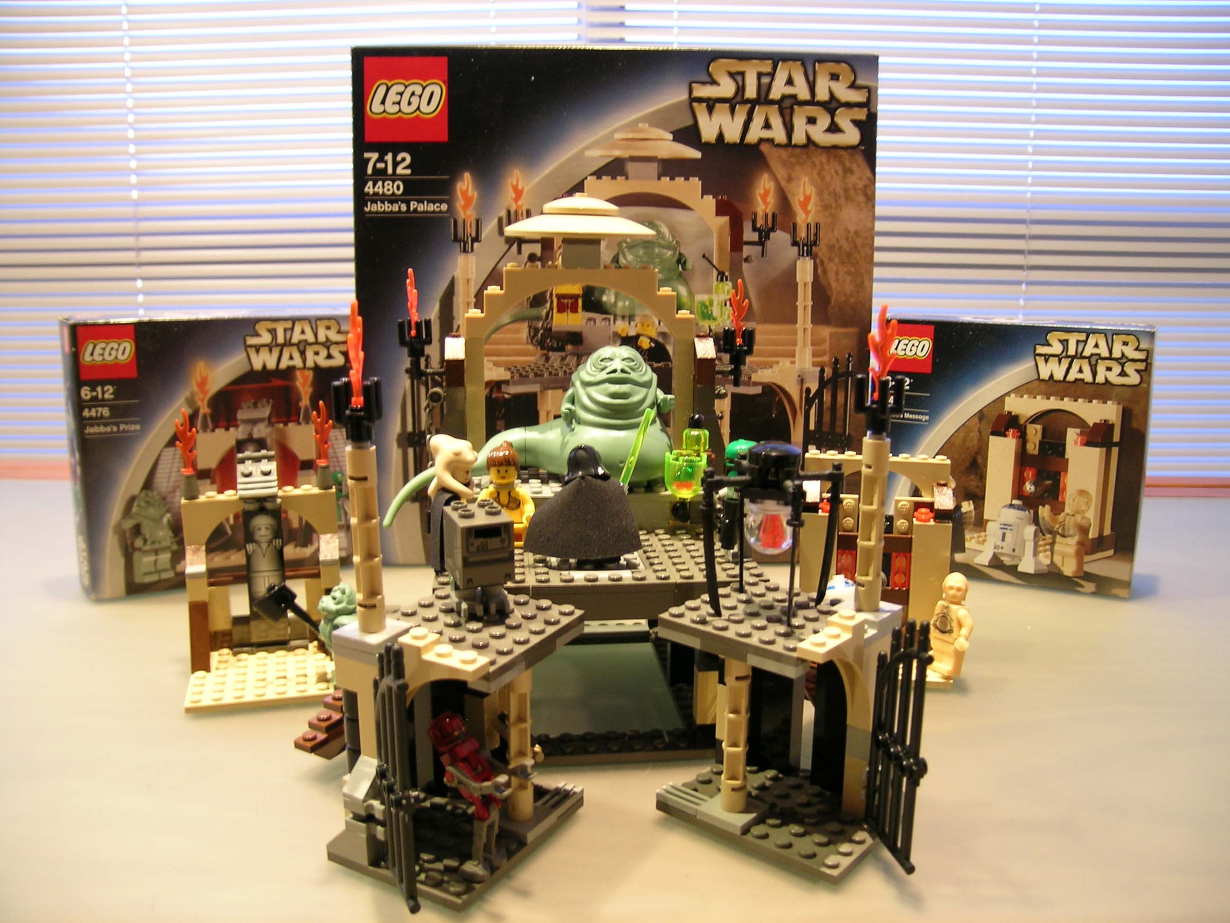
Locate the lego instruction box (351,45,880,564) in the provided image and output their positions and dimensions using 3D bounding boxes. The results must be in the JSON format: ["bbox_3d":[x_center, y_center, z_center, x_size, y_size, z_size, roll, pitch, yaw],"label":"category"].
[{"bbox_3d":[-0.001,-0.084,0.586,0.283,0.284,0.058,0,11,-1],"label":"lego instruction box"}]

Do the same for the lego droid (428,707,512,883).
[{"bbox_3d":[-0.035,0.095,0.280,0.025,0.042,0.018,6,12,28],"label":"lego droid"}]

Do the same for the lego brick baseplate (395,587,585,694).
[{"bbox_3d":[-0.042,0.049,0.290,0.048,0.008,0.048,7,14,28],"label":"lego brick baseplate"}]

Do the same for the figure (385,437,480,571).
[{"bbox_3d":[-0.055,0.015,0.344,0.018,0.045,0.025,2,11,6],"label":"figure"}]

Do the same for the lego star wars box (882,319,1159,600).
[{"bbox_3d":[0.223,-0.006,0.568,0.141,0.142,0.042,6,12,26],"label":"lego star wars box"}]

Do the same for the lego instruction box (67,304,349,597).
[{"bbox_3d":[-0.222,-0.007,0.556,0.141,0.142,0.042,-7,13,-34],"label":"lego instruction box"}]

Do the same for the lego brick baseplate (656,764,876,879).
[{"bbox_3d":[0.053,0.109,0.314,0.064,0.005,0.048,10,14,40],"label":"lego brick baseplate"}]

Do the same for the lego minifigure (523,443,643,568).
[{"bbox_3d":[-0.011,0.016,0.342,0.039,0.043,0.019,1,11,1],"label":"lego minifigure"}]

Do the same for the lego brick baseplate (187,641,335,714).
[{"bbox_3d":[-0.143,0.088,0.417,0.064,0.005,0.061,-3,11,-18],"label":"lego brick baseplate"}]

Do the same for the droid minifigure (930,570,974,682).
[{"bbox_3d":[0.136,0.066,0.405,0.012,0.042,0.022,-7,13,-34],"label":"droid minifigure"}]

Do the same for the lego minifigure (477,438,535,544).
[{"bbox_3d":[-0.039,0.013,0.364,0.022,0.041,0.013,0,11,-6],"label":"lego minifigure"}]

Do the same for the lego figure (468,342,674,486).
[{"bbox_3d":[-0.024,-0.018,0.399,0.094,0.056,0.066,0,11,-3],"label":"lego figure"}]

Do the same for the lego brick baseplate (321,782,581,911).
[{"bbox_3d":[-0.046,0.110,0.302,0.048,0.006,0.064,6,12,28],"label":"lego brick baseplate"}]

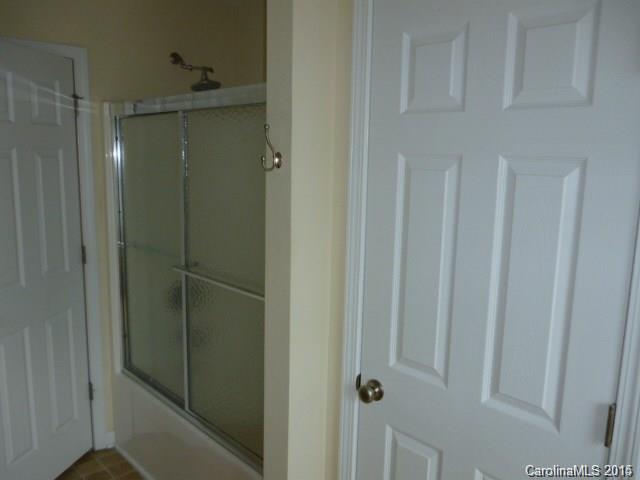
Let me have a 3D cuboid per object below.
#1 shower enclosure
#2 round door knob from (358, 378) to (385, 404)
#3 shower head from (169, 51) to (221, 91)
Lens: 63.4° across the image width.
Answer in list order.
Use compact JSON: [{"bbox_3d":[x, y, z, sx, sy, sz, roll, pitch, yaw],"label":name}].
[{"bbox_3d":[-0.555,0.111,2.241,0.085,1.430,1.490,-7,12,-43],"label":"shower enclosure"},{"bbox_3d":[0.147,0.459,1.550,0.065,0.066,0.066,-7,12,-43],"label":"round door knob"},{"bbox_3d":[-0.666,-0.897,2.728,0.155,0.235,0.400,-7,12,-43],"label":"shower head"}]

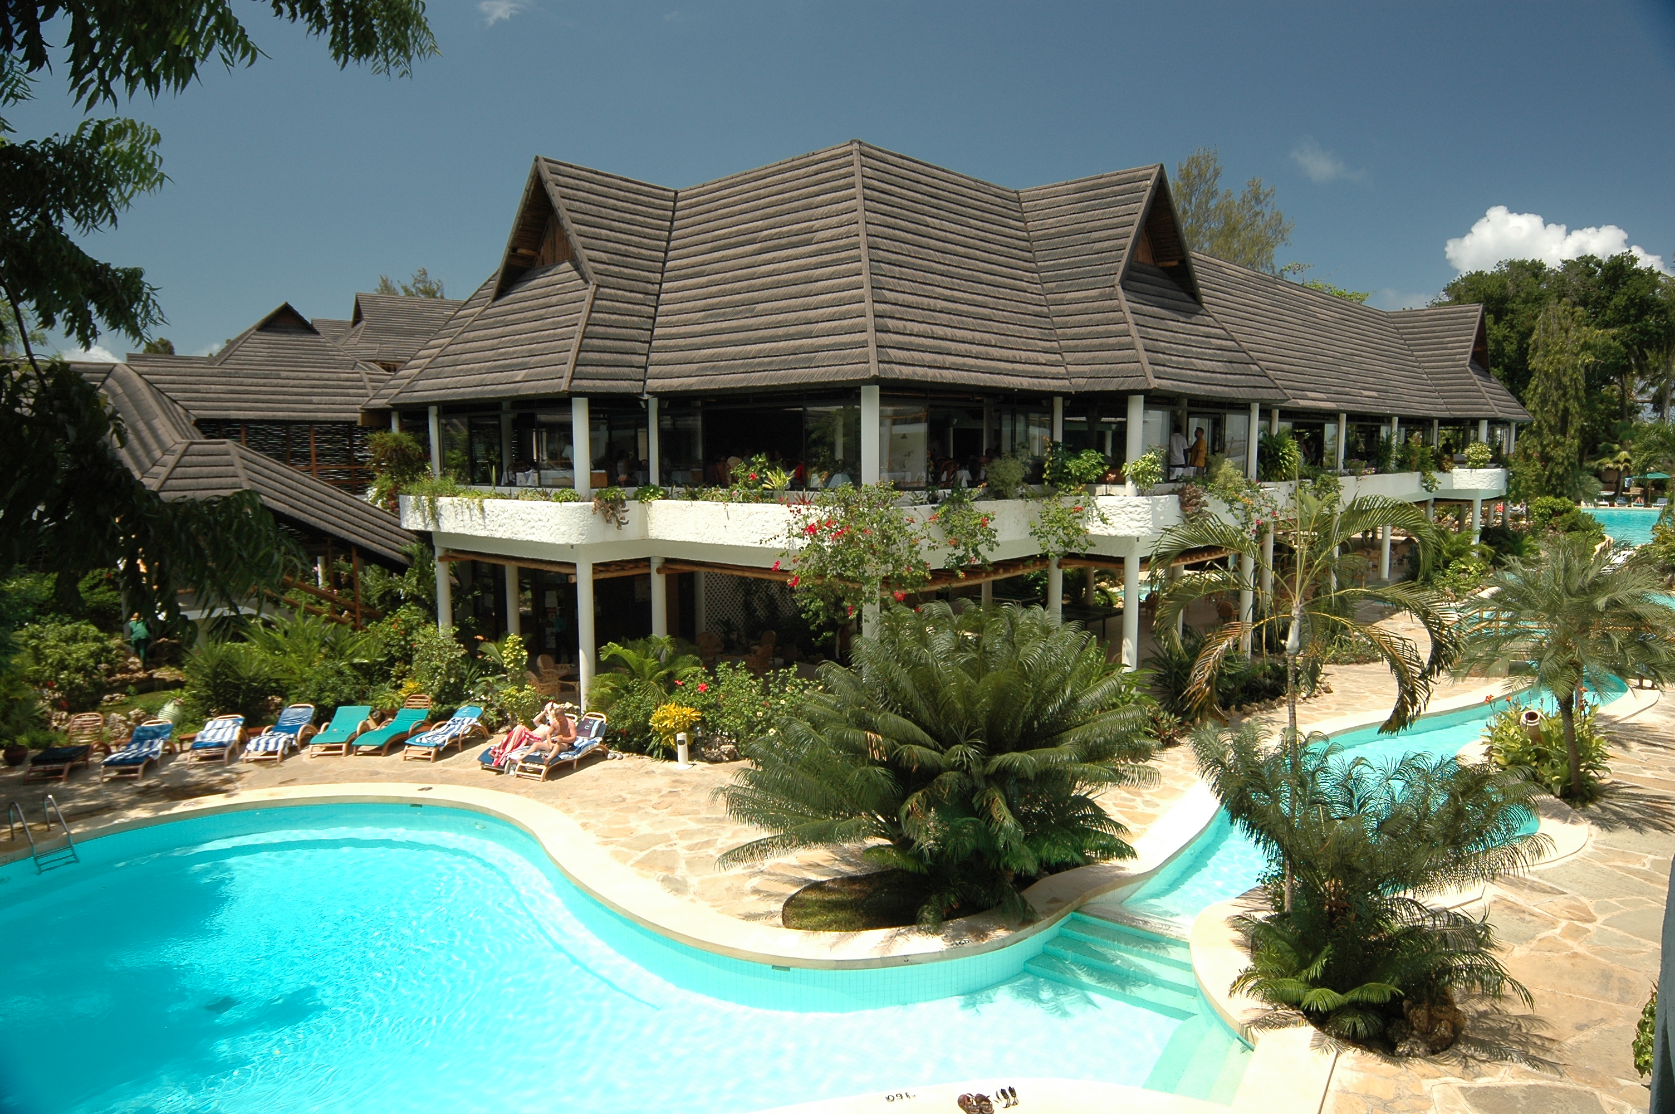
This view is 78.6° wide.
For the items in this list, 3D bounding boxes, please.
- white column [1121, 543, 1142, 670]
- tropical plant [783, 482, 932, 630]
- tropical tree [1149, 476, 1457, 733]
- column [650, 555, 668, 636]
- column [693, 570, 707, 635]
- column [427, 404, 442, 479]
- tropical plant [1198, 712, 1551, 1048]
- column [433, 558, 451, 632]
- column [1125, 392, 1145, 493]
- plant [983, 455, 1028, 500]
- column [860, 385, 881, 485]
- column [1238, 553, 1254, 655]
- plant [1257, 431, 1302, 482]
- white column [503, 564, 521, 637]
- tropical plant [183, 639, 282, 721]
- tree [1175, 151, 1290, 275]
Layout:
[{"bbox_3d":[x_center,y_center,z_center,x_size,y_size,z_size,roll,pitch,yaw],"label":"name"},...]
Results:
[{"bbox_3d":[6.837,1.690,23.800,0.360,3.600,0.360,0,6,0],"label":"white column"},{"bbox_3d":[0.367,-0.038,19.801,2.750,2.750,1.700,0,6,0],"label":"tropical plant"},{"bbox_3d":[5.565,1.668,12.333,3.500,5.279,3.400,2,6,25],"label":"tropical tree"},{"bbox_3d":[-4.279,1.759,24.500,0.350,3.500,0.350,0,6,0],"label":"column"},{"bbox_3d":[-4.031,1.235,30.000,0.320,3.400,0.320,0,6,0],"label":"column"},{"bbox_3d":[-10.150,-2.638,25.824,0.210,2.239,0.210,-6,8,-43],"label":"column"},{"bbox_3d":[5.826,3.462,11.200,3.400,2.700,3.200,0,6,0],"label":"tropical plant"},{"bbox_3d":[-9.900,1.382,25.858,0.320,3.233,0.320,-6,8,-43],"label":"column"},{"bbox_3d":[6.550,-2.385,22.506,0.350,2.289,0.350,5,8,43],"label":"column"},{"bbox_3d":[3.667,-1.722,22.300,0.920,1.050,0.880,0,6,0],"label":"plant"},{"bbox_3d":[0.669,-2.214,20.481,0.360,2.383,0.360,0,6,0],"label":"column"},{"bbox_3d":[11.596,1.210,29.000,0.350,3.400,0.350,0,6,0],"label":"column"},{"bbox_3d":[14.017,-3.135,32.458,1.400,1.650,1.300,2,6,23],"label":"plant"},{"bbox_3d":[-9.253,1.433,29.197,0.355,3.550,0.355,0,6,0],"label":"white column"},{"bbox_3d":[-13.908,2.772,23.500,2.100,1.850,2.000,0,6,0],"label":"tropical plant"},{"bbox_3d":[18.457,-8.918,48.000,7.000,19.500,7.000,0,6,0],"label":"tree"}]

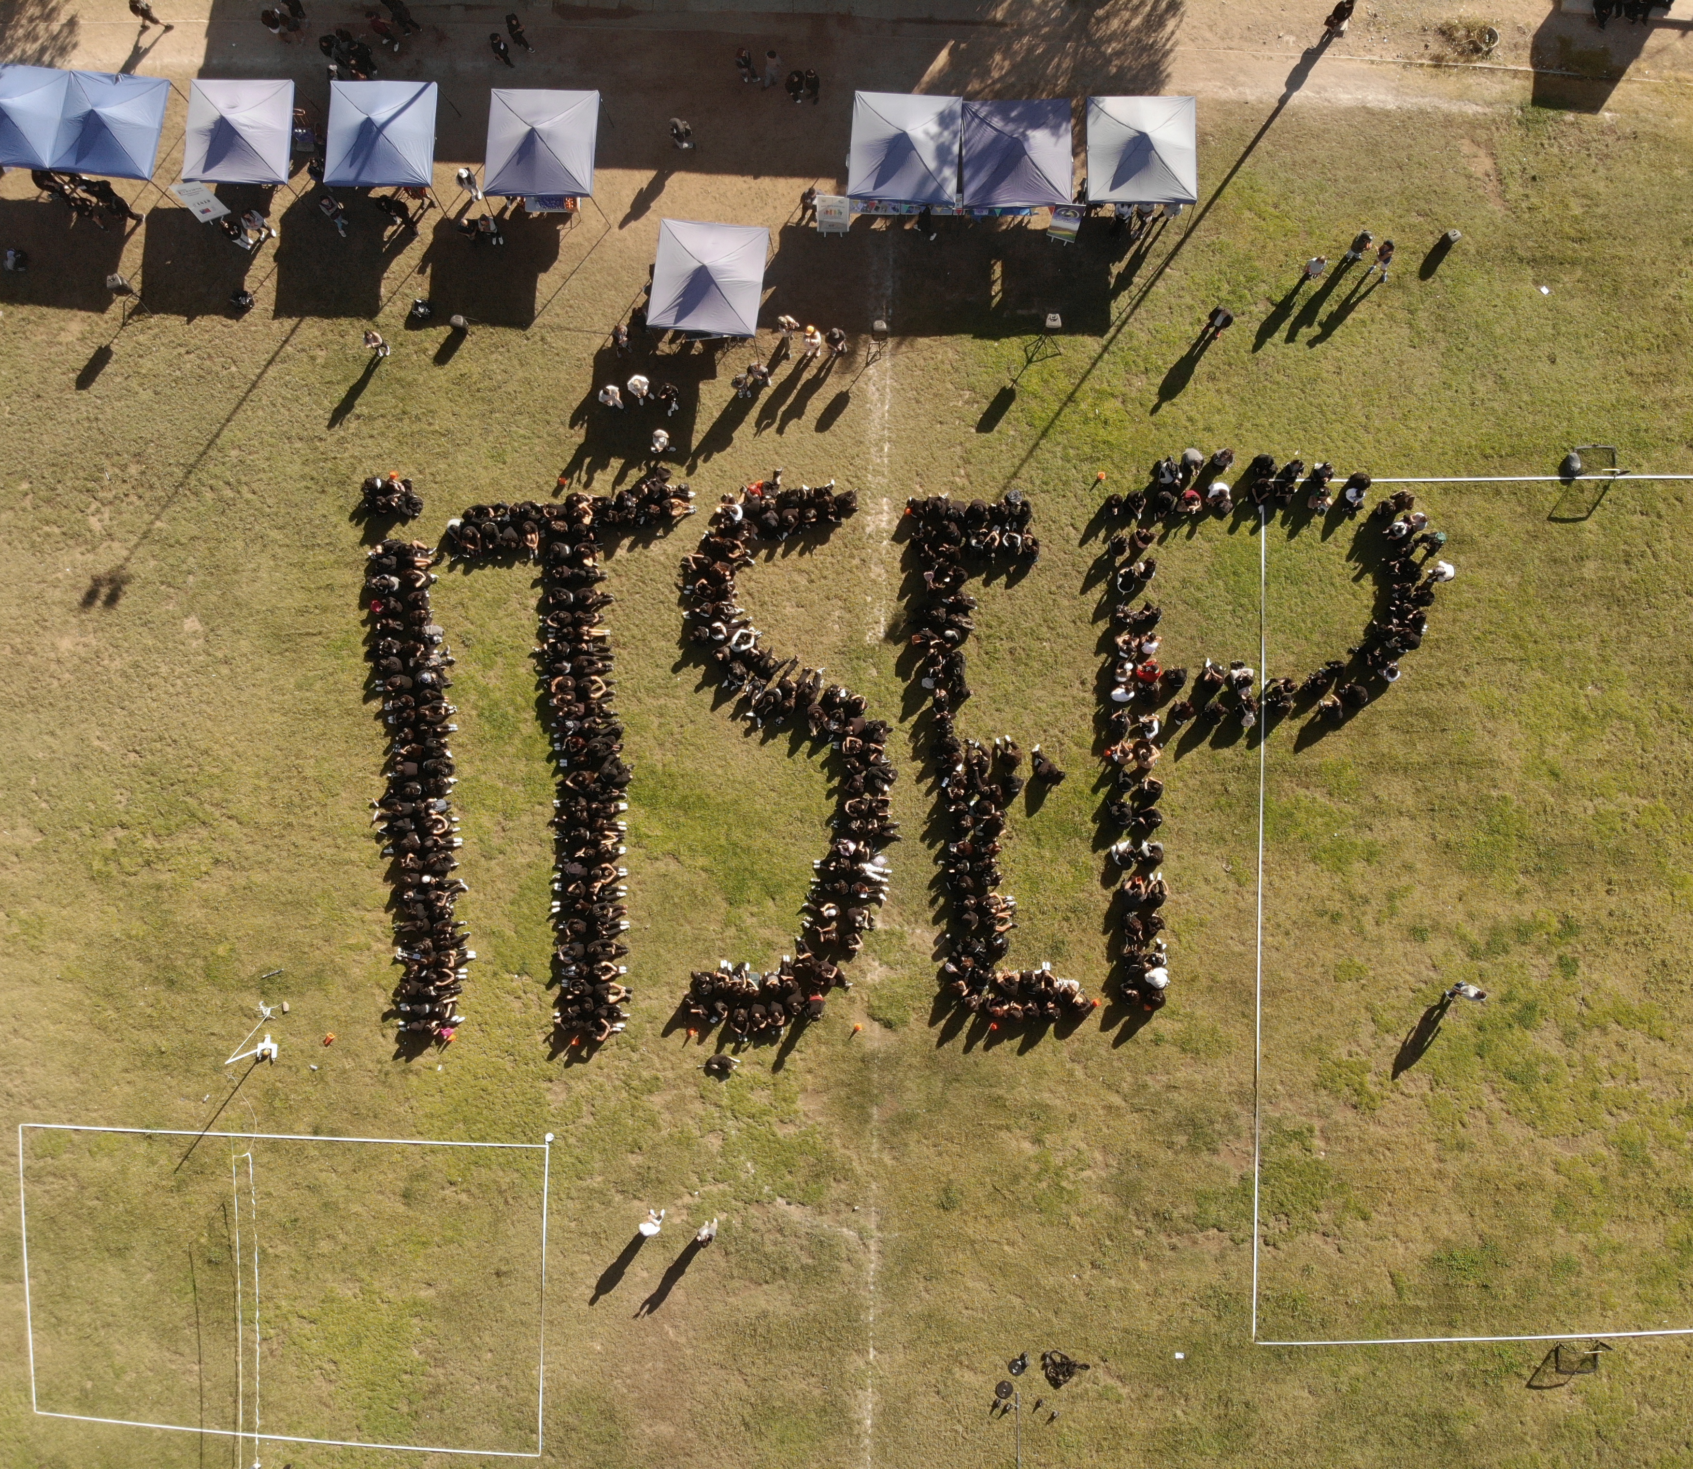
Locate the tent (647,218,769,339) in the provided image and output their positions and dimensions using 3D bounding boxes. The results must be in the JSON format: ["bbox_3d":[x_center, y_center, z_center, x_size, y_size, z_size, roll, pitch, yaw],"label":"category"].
[{"bbox_3d":[-3.824,-12.773,38.611,3.000,3.030,3.000,7,87,3],"label":"tent"}]

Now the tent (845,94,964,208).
[{"bbox_3d":[1.685,-16.359,38.522,3.000,3.030,3.000,4,87,3],"label":"tent"}]

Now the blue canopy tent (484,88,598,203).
[{"bbox_3d":[-8.601,-16.756,39.100,3.000,3.030,3.000,3,87,3],"label":"blue canopy tent"}]

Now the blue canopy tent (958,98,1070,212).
[{"bbox_3d":[4.784,-16.122,38.342,3.000,3.030,3.000,0,87,3],"label":"blue canopy tent"}]

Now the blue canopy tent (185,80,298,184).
[{"bbox_3d":[-17.431,-17.300,39.607,3.000,3.030,3.000,3,87,3],"label":"blue canopy tent"}]

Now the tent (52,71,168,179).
[{"bbox_3d":[-21.245,-17.583,39.830,3.000,3.030,3.000,10,87,4],"label":"tent"}]

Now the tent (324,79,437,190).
[{"bbox_3d":[-13.266,-17.148,39.374,3.000,3.030,3.000,3,87,3],"label":"tent"}]

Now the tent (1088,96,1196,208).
[{"bbox_3d":[8.209,-16.153,38.159,3.000,3.030,3.000,0,87,3],"label":"tent"}]

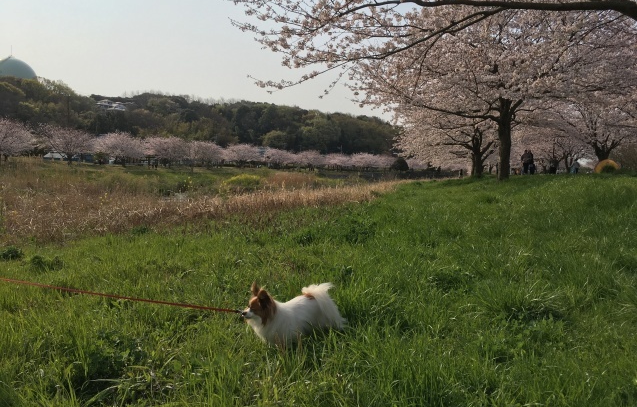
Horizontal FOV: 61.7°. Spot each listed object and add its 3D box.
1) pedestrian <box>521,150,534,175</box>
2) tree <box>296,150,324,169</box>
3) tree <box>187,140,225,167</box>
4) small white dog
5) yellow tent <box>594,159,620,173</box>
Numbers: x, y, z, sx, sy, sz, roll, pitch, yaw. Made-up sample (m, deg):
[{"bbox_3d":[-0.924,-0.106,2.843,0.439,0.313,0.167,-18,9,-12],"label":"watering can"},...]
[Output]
[{"bbox_3d":[13.322,-2.594,34.000,0.600,1.680,0.400,1,4,17],"label":"pedestrian"},{"bbox_3d":[-2.040,-11.091,136.000,7.400,5.300,7.400,0,4,0],"label":"tree"},{"bbox_3d":[-21.837,-9.593,104.000,7.300,5.500,7.300,0,4,0],"label":"tree"},{"bbox_3d":[-0.143,0.660,3.050,0.550,0.410,0.210,-1,4,-17],"label":"small white dog"},{"bbox_3d":[21.130,-2.647,39.000,1.950,1.150,1.500,2,4,27],"label":"yellow tent"}]

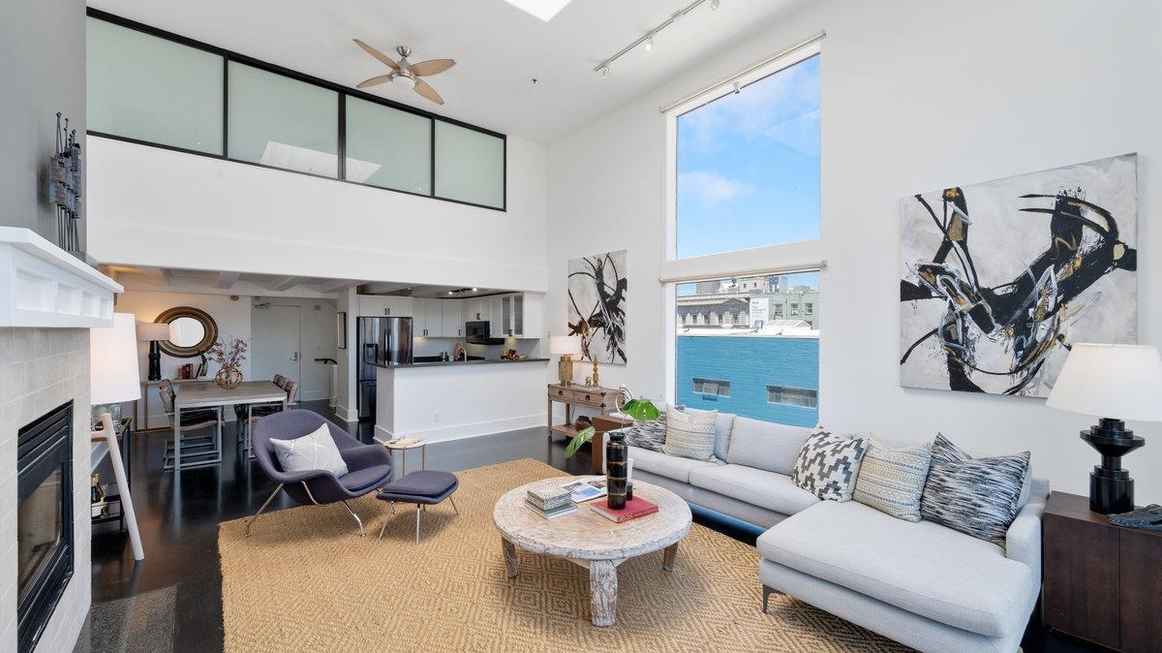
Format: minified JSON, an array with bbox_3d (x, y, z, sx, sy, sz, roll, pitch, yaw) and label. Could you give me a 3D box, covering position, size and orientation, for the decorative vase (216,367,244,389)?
[{"bbox_3d":[-4.600,0.682,5.900,0.285,0.285,0.285,0,0,-38],"label":"decorative vase"}]

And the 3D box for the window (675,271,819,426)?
[{"bbox_3d":[1.654,0.282,4.790,0.130,1.600,1.660,0,0,-40],"label":"window"}]

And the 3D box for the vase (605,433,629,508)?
[{"bbox_3d":[0.233,0.918,2.895,0.137,0.466,0.137,0,0,0],"label":"vase"}]

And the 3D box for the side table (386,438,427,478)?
[{"bbox_3d":[-1.677,1.361,4.301,0.390,0.505,0.390,0,0,-40],"label":"side table"}]

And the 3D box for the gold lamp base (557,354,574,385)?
[{"bbox_3d":[-0.213,0.624,6.420,0.215,0.420,0.215,0,0,-41],"label":"gold lamp base"}]

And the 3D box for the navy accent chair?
[{"bbox_3d":[-2.035,1.145,3.650,0.910,0.910,0.930,0,0,16],"label":"navy accent chair"}]

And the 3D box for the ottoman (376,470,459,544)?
[{"bbox_3d":[-1.286,1.411,3.611,0.520,0.400,0.610,0,0,17],"label":"ottoman"}]

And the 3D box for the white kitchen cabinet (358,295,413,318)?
[{"bbox_3d":[-3.617,-0.344,8.169,0.920,0.360,0.600,0,0,-40],"label":"white kitchen cabinet"}]

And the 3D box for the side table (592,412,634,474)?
[{"bbox_3d":[0.479,1.307,4.910,0.540,0.600,0.460,0,0,-39],"label":"side table"}]

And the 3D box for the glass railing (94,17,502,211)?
[{"bbox_3d":[-2.908,-2.362,5.534,4.540,1.170,0.080,0,0,-39],"label":"glass railing"}]

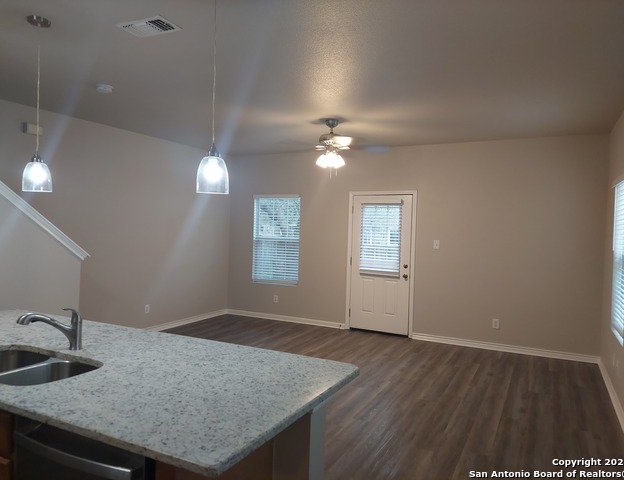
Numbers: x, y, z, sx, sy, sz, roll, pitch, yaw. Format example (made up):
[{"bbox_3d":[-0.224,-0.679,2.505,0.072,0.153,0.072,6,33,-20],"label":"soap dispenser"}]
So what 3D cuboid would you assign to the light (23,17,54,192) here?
[{"bbox_3d":[-1.659,-0.806,2.697,0.160,1.026,0.160,3,2,28],"label":"light"}]

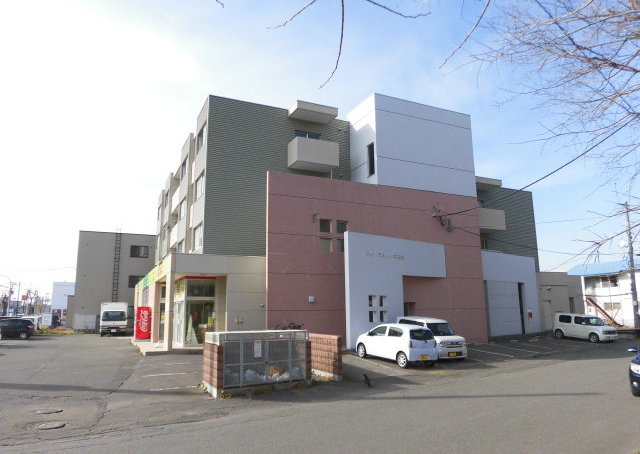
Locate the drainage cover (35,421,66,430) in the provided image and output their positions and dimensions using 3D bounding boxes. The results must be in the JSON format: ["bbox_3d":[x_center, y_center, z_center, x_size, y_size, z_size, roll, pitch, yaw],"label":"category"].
[{"bbox_3d":[-4.992,3.707,8.231,0.560,0.040,0.560,4,-11,-25],"label":"drainage cover"}]

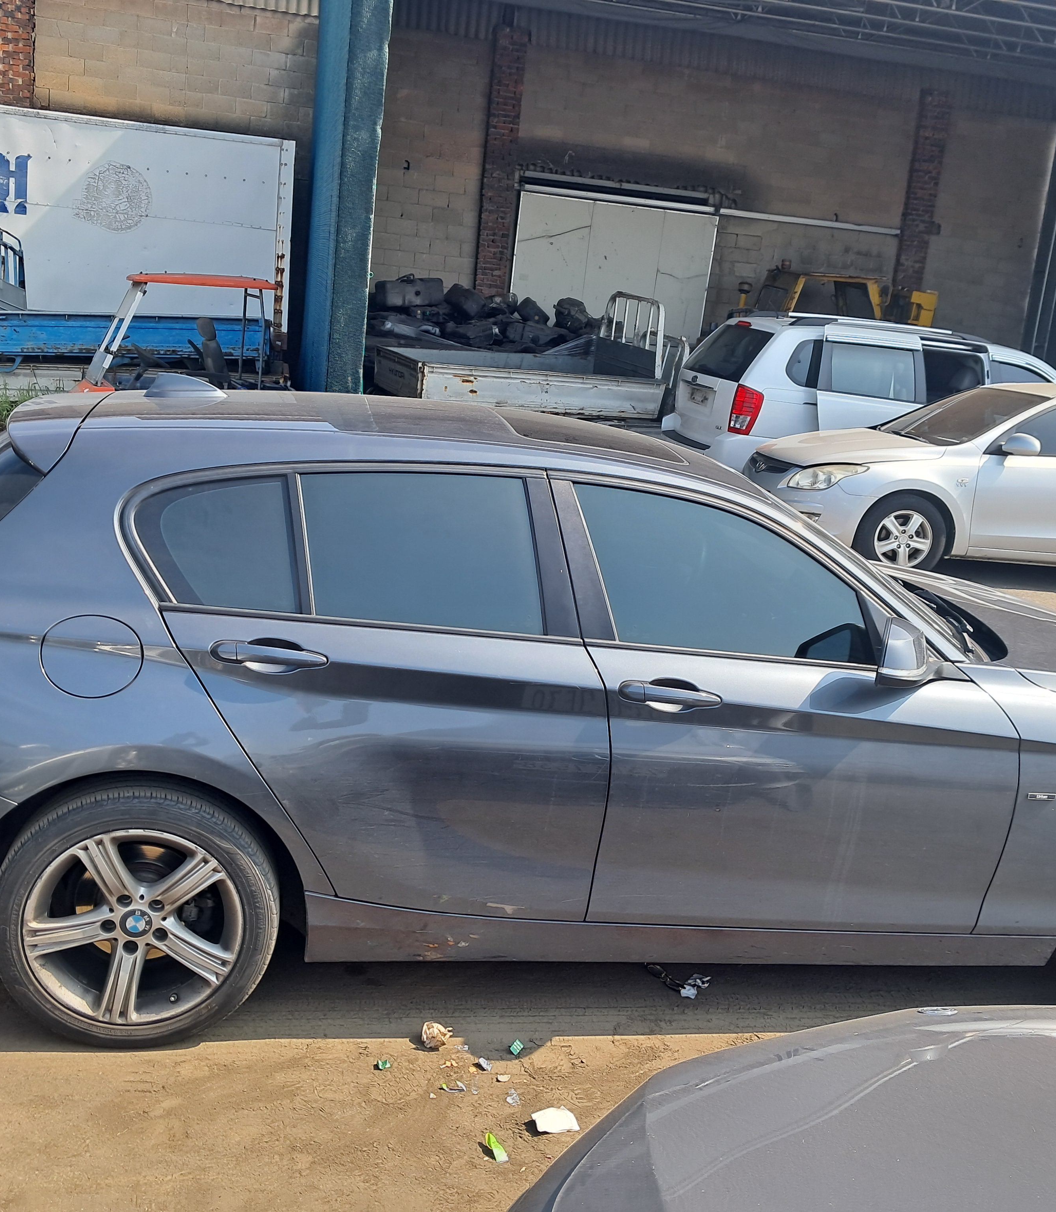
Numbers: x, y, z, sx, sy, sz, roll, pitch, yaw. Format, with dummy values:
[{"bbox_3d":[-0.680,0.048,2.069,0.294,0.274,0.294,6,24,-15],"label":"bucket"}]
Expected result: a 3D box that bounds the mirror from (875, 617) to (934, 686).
[{"bbox_3d":[0.843,0.100,2.908,0.125,0.158,0.190,3,14,-11],"label":"mirror"}]

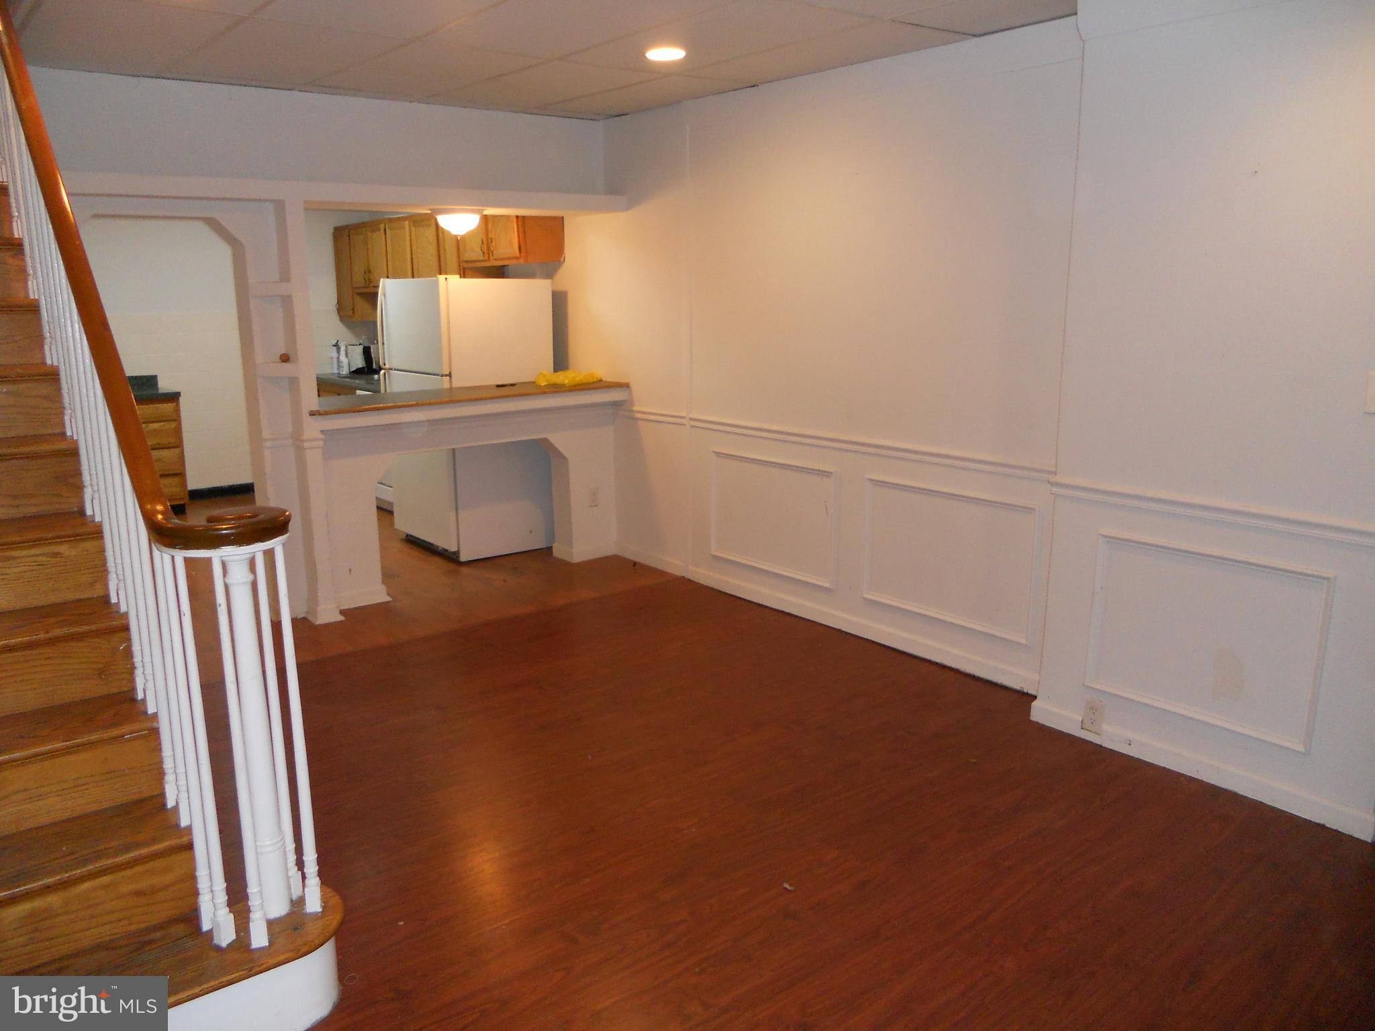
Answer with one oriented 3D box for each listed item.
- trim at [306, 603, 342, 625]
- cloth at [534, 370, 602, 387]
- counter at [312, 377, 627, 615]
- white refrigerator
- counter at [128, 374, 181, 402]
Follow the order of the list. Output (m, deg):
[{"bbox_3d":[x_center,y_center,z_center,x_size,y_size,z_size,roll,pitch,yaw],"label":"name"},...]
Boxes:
[{"bbox_3d":[-1.877,0.485,5.534,0.146,0.091,0.178,-10,16,-36],"label":"trim"},{"bbox_3d":[-0.694,-0.832,6.441,0.412,0.072,0.274,-10,16,-36],"label":"cloth"},{"bbox_3d":[-1.225,-0.163,6.117,1.859,1.087,0.506,-10,16,-36],"label":"counter"},{"bbox_3d":[-1.395,-0.653,6.888,0.785,1.708,0.820,-10,16,-36],"label":"white refrigerator"},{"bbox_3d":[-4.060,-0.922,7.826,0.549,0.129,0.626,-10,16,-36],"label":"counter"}]

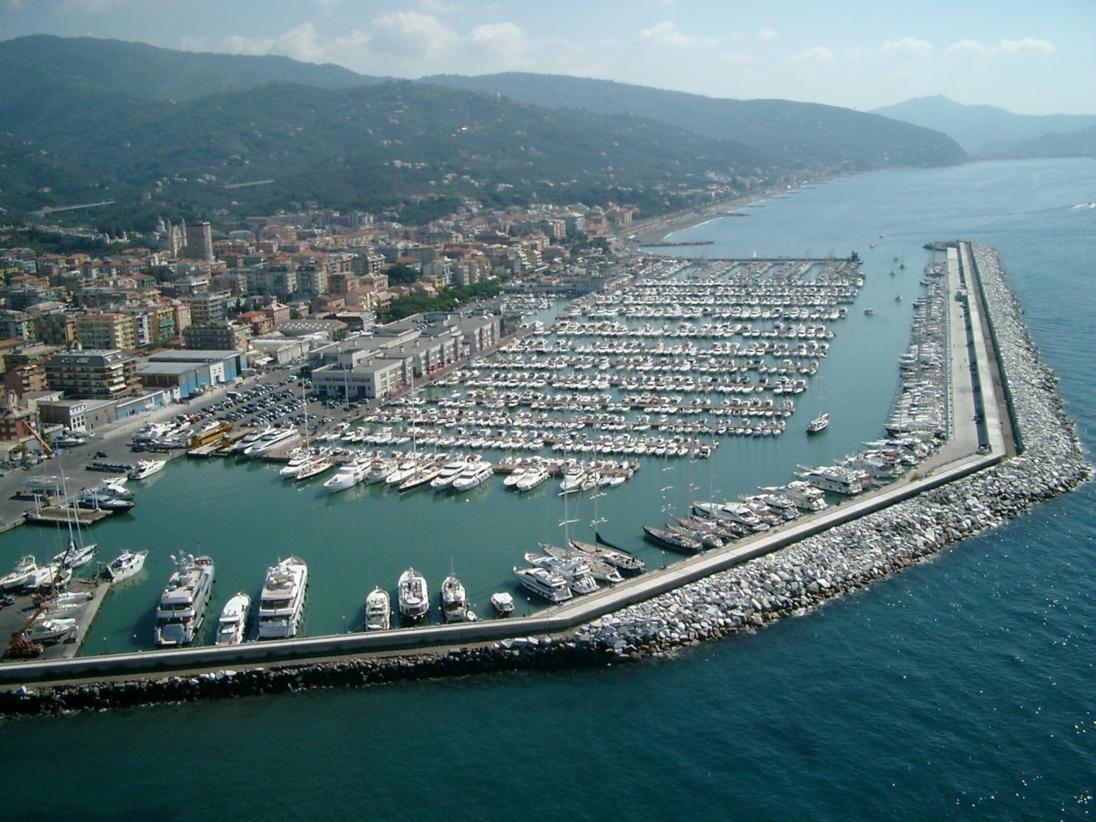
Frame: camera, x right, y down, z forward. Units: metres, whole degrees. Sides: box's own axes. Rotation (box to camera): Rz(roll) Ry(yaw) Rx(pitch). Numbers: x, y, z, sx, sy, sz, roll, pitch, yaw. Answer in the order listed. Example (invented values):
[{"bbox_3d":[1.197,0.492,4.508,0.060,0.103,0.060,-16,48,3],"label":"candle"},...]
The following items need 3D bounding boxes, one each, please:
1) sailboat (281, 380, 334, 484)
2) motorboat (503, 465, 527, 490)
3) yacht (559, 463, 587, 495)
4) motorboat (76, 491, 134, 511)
[{"bbox_3d":[-76.340,6.190,379.130,5.000,30.000,20.500,4,14,23],"label":"sailboat"},{"bbox_3d":[-10.570,20.150,363.190,3.900,3.400,13.300,4,14,22],"label":"motorboat"},{"bbox_3d":[7.170,20.330,356.900,4.800,5.200,15.700,4,14,21],"label":"yacht"},{"bbox_3d":[-132.160,27.600,349.130,19.800,4.700,5.000,1,13,15],"label":"motorboat"}]

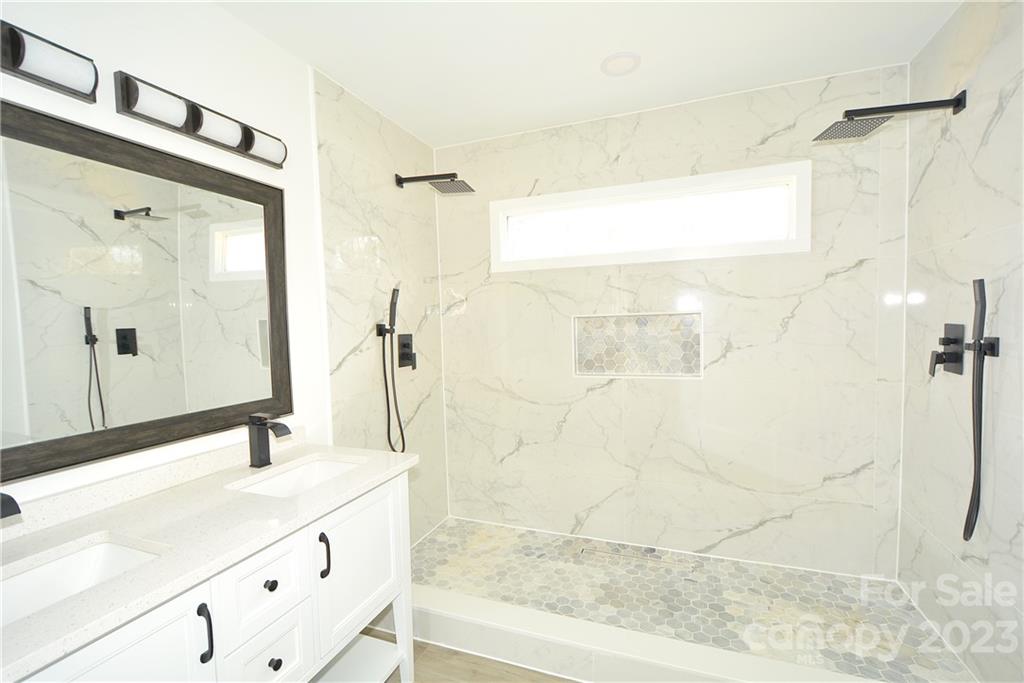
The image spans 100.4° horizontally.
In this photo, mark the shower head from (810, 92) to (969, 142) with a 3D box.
[{"bbox_3d":[1.515,-0.920,1.721,0.435,0.100,0.200,-1,3,17],"label":"shower head"}]

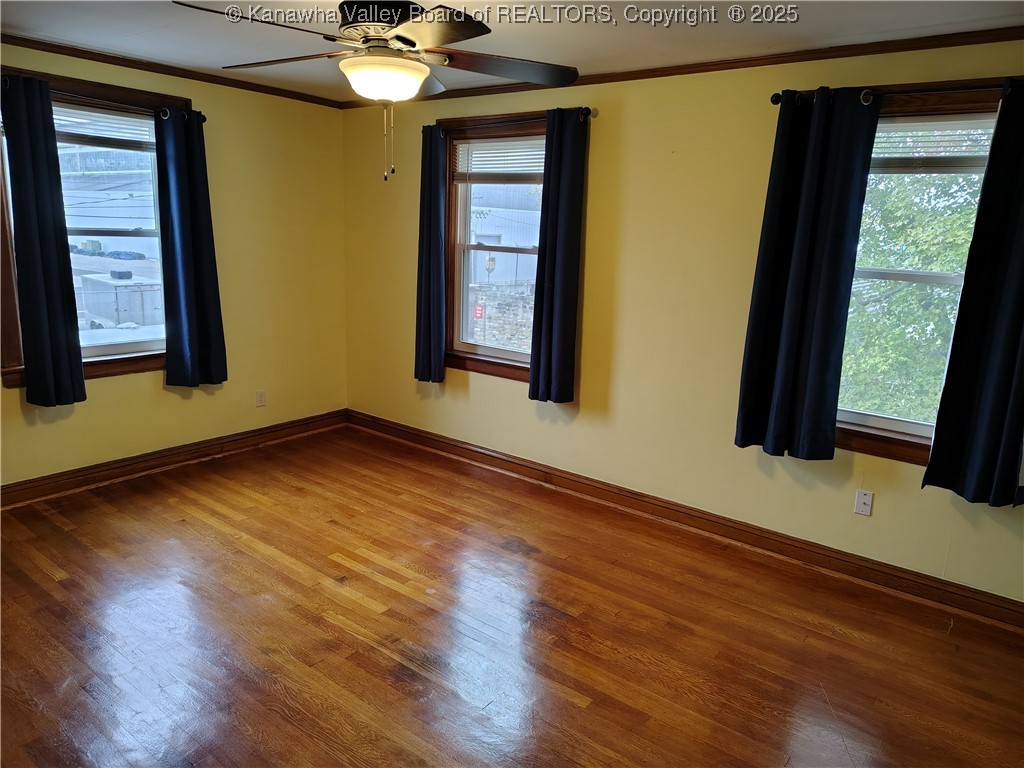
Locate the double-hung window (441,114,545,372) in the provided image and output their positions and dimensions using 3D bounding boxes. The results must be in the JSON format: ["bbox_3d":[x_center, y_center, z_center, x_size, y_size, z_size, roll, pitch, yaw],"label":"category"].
[{"bbox_3d":[-0.068,-0.832,4.436,1.118,1.605,0.070,12,16,37],"label":"double-hung window"}]

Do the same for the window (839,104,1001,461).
[{"bbox_3d":[1.702,-0.434,3.025,0.960,1.520,0.110,12,16,36],"label":"window"}]

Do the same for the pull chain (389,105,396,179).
[{"bbox_3d":[-0.392,-0.802,2.332,0.018,0.219,0.018,12,16,37],"label":"pull chain"}]

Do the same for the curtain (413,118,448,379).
[{"bbox_3d":[-0.545,-0.837,4.720,0.184,1.654,0.110,12,16,37],"label":"curtain"}]

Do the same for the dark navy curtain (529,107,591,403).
[{"bbox_3d":[0.267,-0.715,4.094,0.274,1.632,0.110,12,16,37],"label":"dark navy curtain"}]

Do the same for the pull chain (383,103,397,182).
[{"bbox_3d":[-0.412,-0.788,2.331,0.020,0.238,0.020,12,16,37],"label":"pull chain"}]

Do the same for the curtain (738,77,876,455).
[{"bbox_3d":[1.338,-0.480,3.282,0.421,1.625,0.110,12,16,37],"label":"curtain"}]

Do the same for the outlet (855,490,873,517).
[{"bbox_3d":[1.653,0.559,3.333,0.070,0.114,0.007,12,16,37],"label":"outlet"}]

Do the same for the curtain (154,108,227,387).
[{"bbox_3d":[-1.945,-0.799,4.340,0.110,1.610,0.322,12,16,37],"label":"curtain"}]

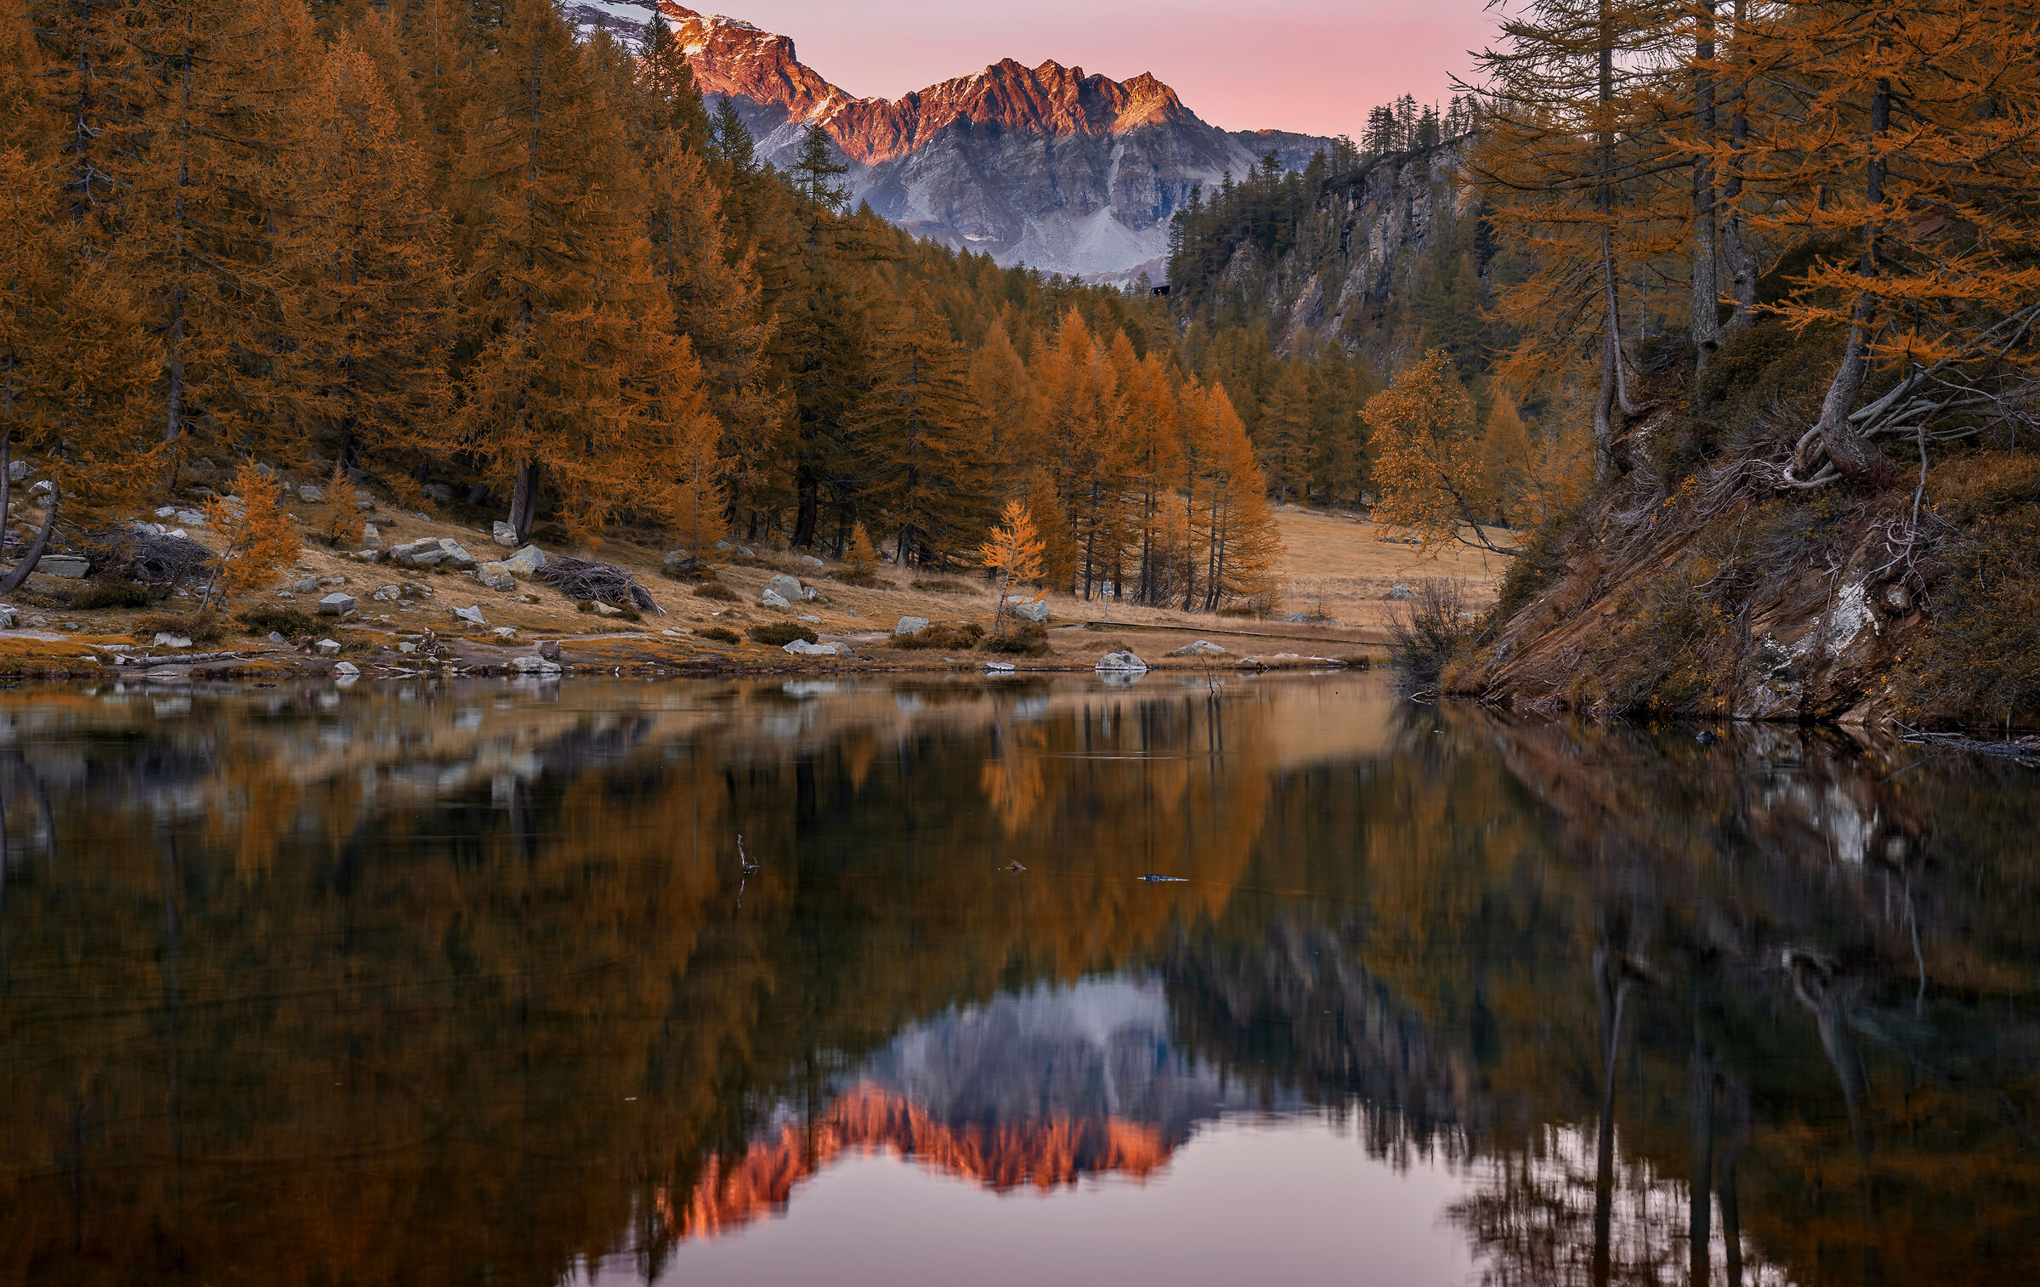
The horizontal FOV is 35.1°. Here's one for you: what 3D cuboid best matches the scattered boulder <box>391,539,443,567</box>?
[{"bbox_3d":[-20.798,-3.121,111.500,1.850,0.950,1.450,0,0,-11],"label":"scattered boulder"}]

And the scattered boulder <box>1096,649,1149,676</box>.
[{"bbox_3d":[3.326,0.635,104.500,1.700,0.850,1.350,0,0,2],"label":"scattered boulder"}]

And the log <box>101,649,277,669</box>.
[{"bbox_3d":[-21.172,0.354,82.500,4.270,0.300,0.340,-5,3,-31],"label":"log"}]

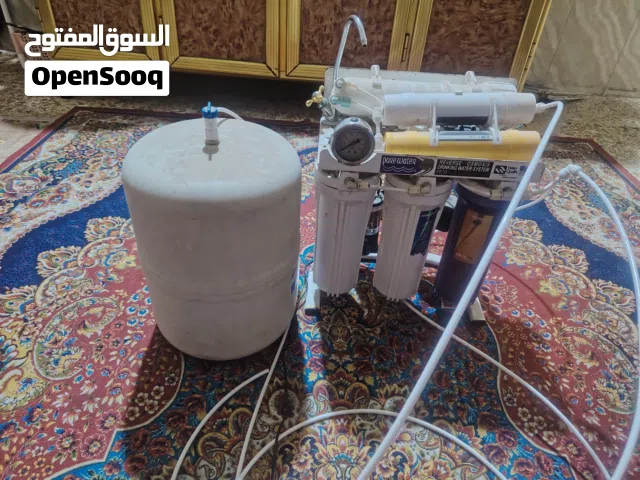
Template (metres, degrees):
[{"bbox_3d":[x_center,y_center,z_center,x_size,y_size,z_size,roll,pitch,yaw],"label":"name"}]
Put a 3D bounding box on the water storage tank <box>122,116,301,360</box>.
[{"bbox_3d":[-0.181,-0.006,0.807,0.284,0.412,0.284,3,37,1],"label":"water storage tank"}]

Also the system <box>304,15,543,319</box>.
[{"bbox_3d":[0.176,-0.117,0.847,0.414,0.562,0.222,3,37,1],"label":"system"}]

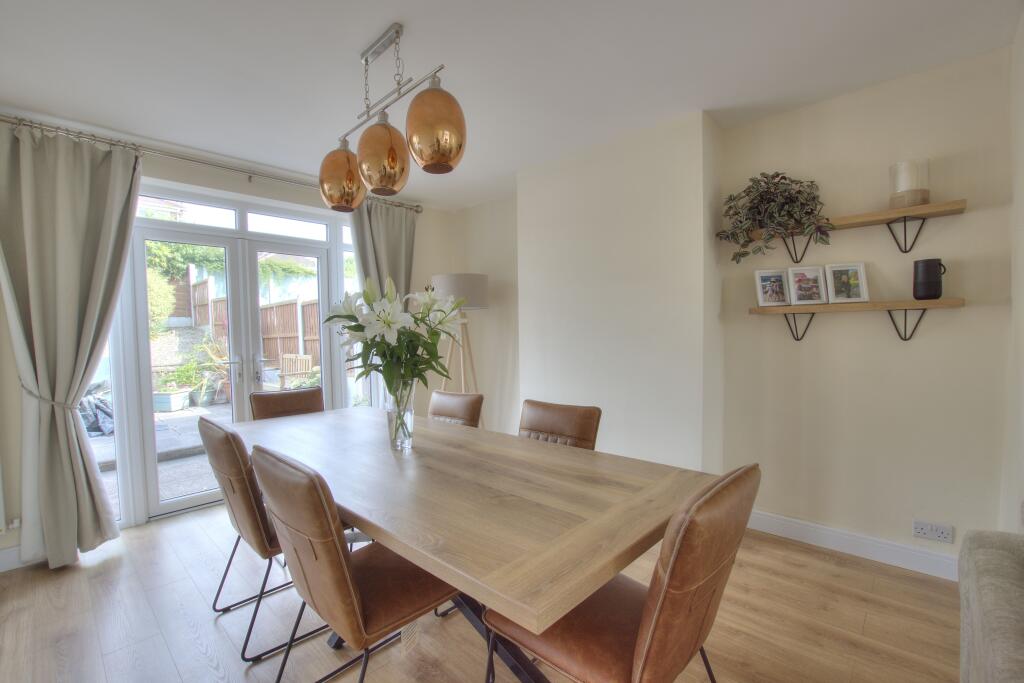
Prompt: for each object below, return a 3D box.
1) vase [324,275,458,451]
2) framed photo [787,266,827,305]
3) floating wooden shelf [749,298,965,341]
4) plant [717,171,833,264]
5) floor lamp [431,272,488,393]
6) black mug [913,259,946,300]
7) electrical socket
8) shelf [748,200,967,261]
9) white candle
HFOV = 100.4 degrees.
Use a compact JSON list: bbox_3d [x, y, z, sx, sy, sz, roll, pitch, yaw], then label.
[{"bbox_3d":[-0.563,0.107,1.970,0.580,0.760,0.500,-2,2,-16],"label":"vase"},{"bbox_3d":[1.662,-0.309,2.403,0.162,0.215,0.020,0,-12,23],"label":"framed photo"},{"bbox_3d":[1.795,-0.099,2.302,0.885,0.195,0.168,1,3,42],"label":"floating wooden shelf"},{"bbox_3d":[1.506,-0.677,2.420,0.450,0.390,0.300,1,3,42],"label":"plant"},{"bbox_3d":[-0.441,0.316,3.611,0.530,1.760,0.520,-1,2,-7],"label":"floor lamp"},{"bbox_3d":[2.029,-0.297,2.076,0.118,0.190,0.105,1,3,42],"label":"black mug"},{"bbox_3d":[2.131,0.964,2.160,0.146,0.086,0.014,1,3,42],"label":"electrical socket"},{"bbox_3d":[1.786,-0.551,2.285,0.885,0.191,0.168,1,3,42],"label":"shelf"},{"bbox_3d":[1.965,-0.815,2.107,0.125,0.140,0.125,1,3,42],"label":"white candle"}]

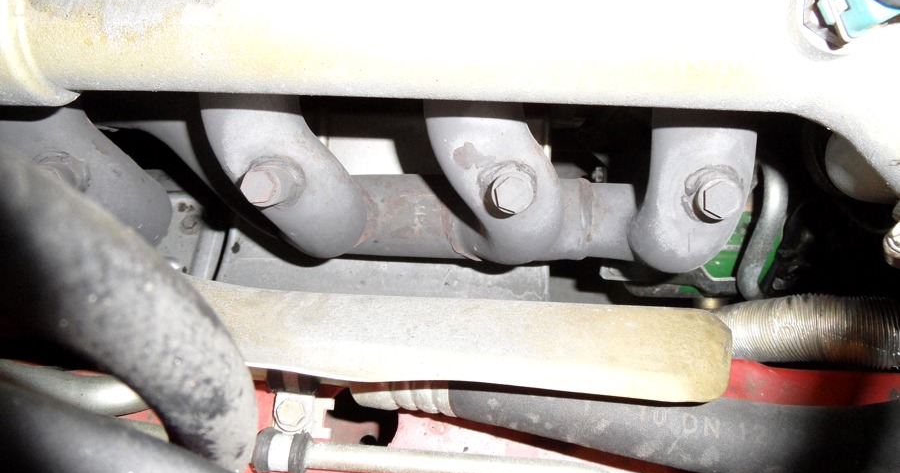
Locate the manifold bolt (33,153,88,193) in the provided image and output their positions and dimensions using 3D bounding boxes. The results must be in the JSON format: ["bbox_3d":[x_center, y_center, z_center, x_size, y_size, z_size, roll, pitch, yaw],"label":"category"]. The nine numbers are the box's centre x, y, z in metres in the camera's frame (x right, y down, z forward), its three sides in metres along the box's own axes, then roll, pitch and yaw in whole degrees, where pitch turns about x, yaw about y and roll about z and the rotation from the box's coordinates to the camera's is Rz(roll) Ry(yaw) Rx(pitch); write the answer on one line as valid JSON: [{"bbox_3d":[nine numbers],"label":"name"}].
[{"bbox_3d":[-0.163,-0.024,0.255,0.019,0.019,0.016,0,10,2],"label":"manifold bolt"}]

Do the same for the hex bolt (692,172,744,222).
[{"bbox_3d":[0.115,-0.016,0.266,0.018,0.018,0.012,0,12,3],"label":"hex bolt"}]

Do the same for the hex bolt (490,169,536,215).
[{"bbox_3d":[0.026,-0.019,0.266,0.018,0.018,0.012,0,13,-6],"label":"hex bolt"}]

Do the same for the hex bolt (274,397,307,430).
[{"bbox_3d":[-0.072,0.081,0.285,0.015,0.008,0.015,0,78,-8],"label":"hex bolt"}]

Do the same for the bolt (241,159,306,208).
[{"bbox_3d":[-0.078,-0.022,0.267,0.018,0.018,0.014,0,9,15],"label":"bolt"}]

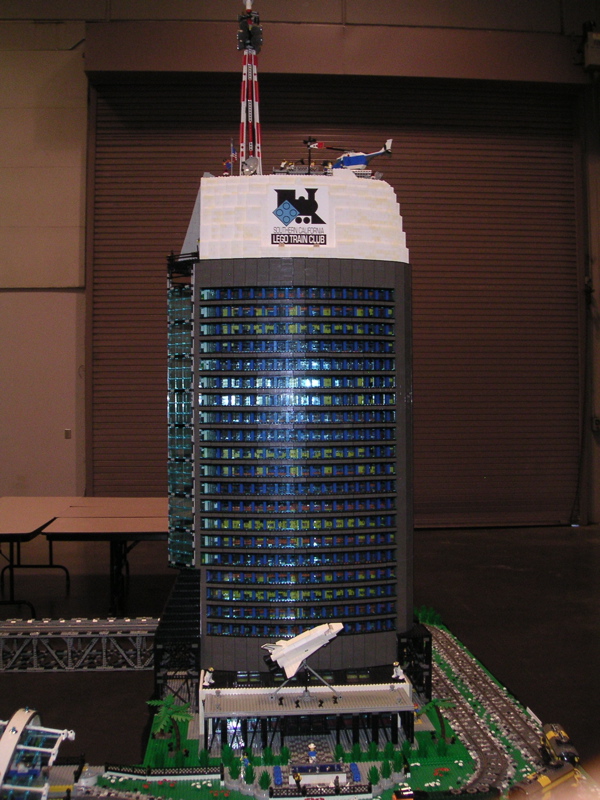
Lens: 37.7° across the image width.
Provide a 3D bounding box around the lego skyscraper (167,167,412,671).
[{"bbox_3d":[-0.034,0.090,2.570,0.690,1.430,0.420,0,0,-5],"label":"lego skyscraper"}]

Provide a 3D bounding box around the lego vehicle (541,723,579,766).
[{"bbox_3d":[0.588,0.806,1.985,0.054,0.085,0.180,0,0,6],"label":"lego vehicle"}]

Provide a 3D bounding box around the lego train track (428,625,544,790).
[{"bbox_3d":[0.452,0.838,2.600,0.270,0.030,1.380,0,0,-5],"label":"lego train track"}]

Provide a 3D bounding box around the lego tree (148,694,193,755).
[{"bbox_3d":[-0.309,0.781,2.090,0.113,0.120,0.108,0,0,-5],"label":"lego tree"}]

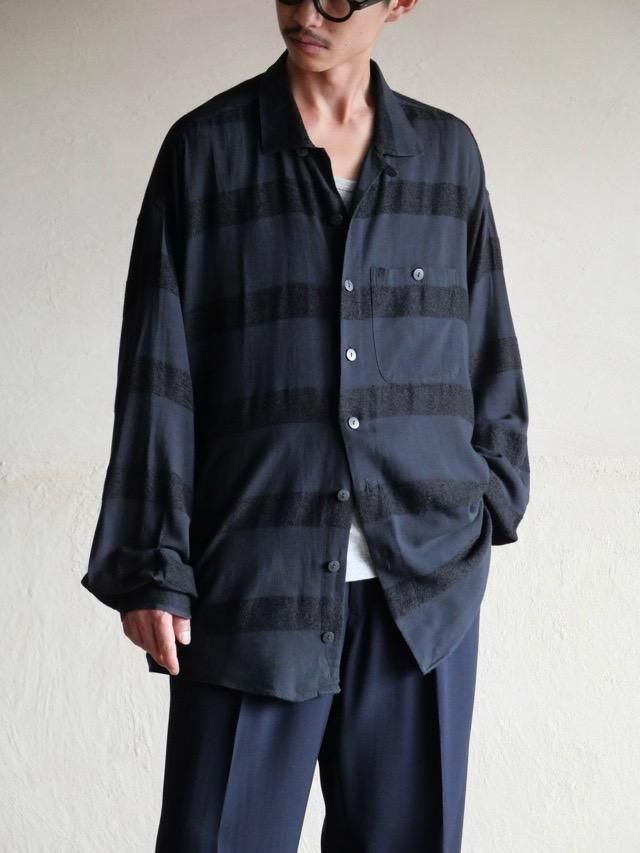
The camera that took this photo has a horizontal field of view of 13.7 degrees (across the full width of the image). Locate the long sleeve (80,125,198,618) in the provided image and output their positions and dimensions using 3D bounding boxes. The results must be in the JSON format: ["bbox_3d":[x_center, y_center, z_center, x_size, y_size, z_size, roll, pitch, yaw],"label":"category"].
[{"bbox_3d":[-0.234,-0.071,3.450,0.150,0.640,0.190,2,1,-12],"label":"long sleeve"}]

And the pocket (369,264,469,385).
[{"bbox_3d":[0.126,-0.130,3.400,0.130,0.150,0.022,1,-2,-16],"label":"pocket"}]

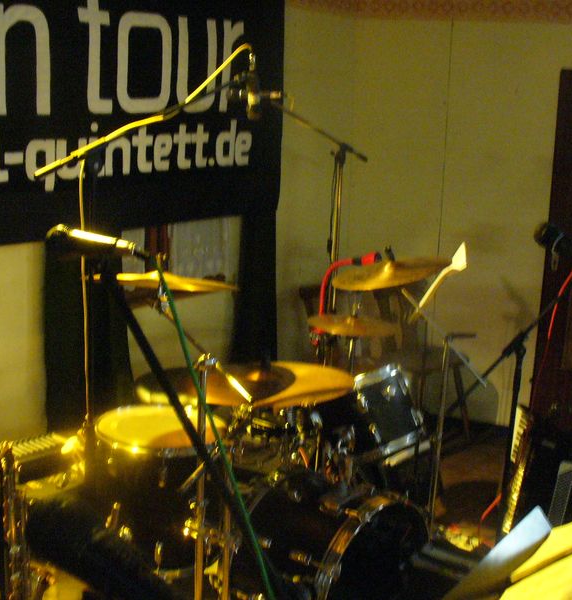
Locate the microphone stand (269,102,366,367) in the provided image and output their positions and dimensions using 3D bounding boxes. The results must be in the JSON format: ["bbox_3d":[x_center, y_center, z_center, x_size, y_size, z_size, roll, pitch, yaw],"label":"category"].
[{"bbox_3d":[0.083,0.022,3.726,0.700,1.720,0.480,-4,12,-30],"label":"microphone stand"}]

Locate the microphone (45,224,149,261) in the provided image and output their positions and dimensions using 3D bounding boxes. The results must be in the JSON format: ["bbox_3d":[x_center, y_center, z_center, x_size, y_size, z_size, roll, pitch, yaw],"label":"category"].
[{"bbox_3d":[-0.365,-0.111,1.620,0.200,0.052,0.052,11,13,29],"label":"microphone"}]

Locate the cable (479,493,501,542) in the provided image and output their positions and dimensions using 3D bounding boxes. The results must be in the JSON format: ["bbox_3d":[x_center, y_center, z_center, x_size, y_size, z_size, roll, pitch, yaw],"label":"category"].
[{"bbox_3d":[0.777,0.827,3.250,0.080,0.180,0.100,2,11,0],"label":"cable"}]

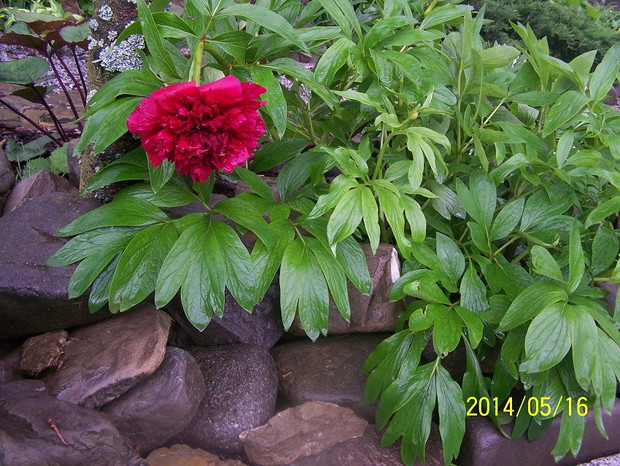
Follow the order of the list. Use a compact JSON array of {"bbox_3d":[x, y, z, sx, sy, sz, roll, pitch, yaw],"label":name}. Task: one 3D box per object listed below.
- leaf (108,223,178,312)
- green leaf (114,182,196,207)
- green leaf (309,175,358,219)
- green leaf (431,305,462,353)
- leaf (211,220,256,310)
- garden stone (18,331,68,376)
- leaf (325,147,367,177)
[{"bbox_3d":[-0.200,0.043,0.828,0.055,0.128,0.018,34,0,11],"label":"leaf"},{"bbox_3d":[-0.218,-0.053,0.960,0.130,0.018,0.042,8,40,9],"label":"green leaf"},{"bbox_3d":[0.032,-0.050,0.920,0.088,0.020,0.036,-34,64,-29],"label":"green leaf"},{"bbox_3d":[0.162,0.113,0.800,0.034,0.013,0.061,11,66,5],"label":"green leaf"},{"bbox_3d":[-0.083,0.035,0.752,0.038,0.018,0.115,-20,68,-20],"label":"leaf"},{"bbox_3d":[-0.324,0.147,0.830,0.056,0.042,0.045,-8,29,-14],"label":"garden stone"},{"bbox_3d":[0.049,-0.099,0.955,0.069,0.020,0.036,32,63,26],"label":"leaf"}]

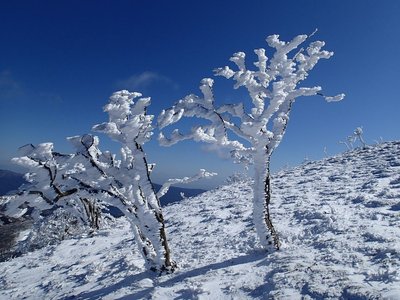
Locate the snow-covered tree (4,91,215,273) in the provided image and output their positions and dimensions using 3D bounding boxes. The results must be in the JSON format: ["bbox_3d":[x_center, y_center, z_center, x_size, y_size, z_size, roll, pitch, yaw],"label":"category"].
[{"bbox_3d":[-1.850,0.650,5.950,4.200,3.800,2.700,0,-3,0],"label":"snow-covered tree"}]

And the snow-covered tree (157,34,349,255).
[{"bbox_3d":[1.120,-0.190,6.400,4.000,4.750,2.800,0,-3,0],"label":"snow-covered tree"}]

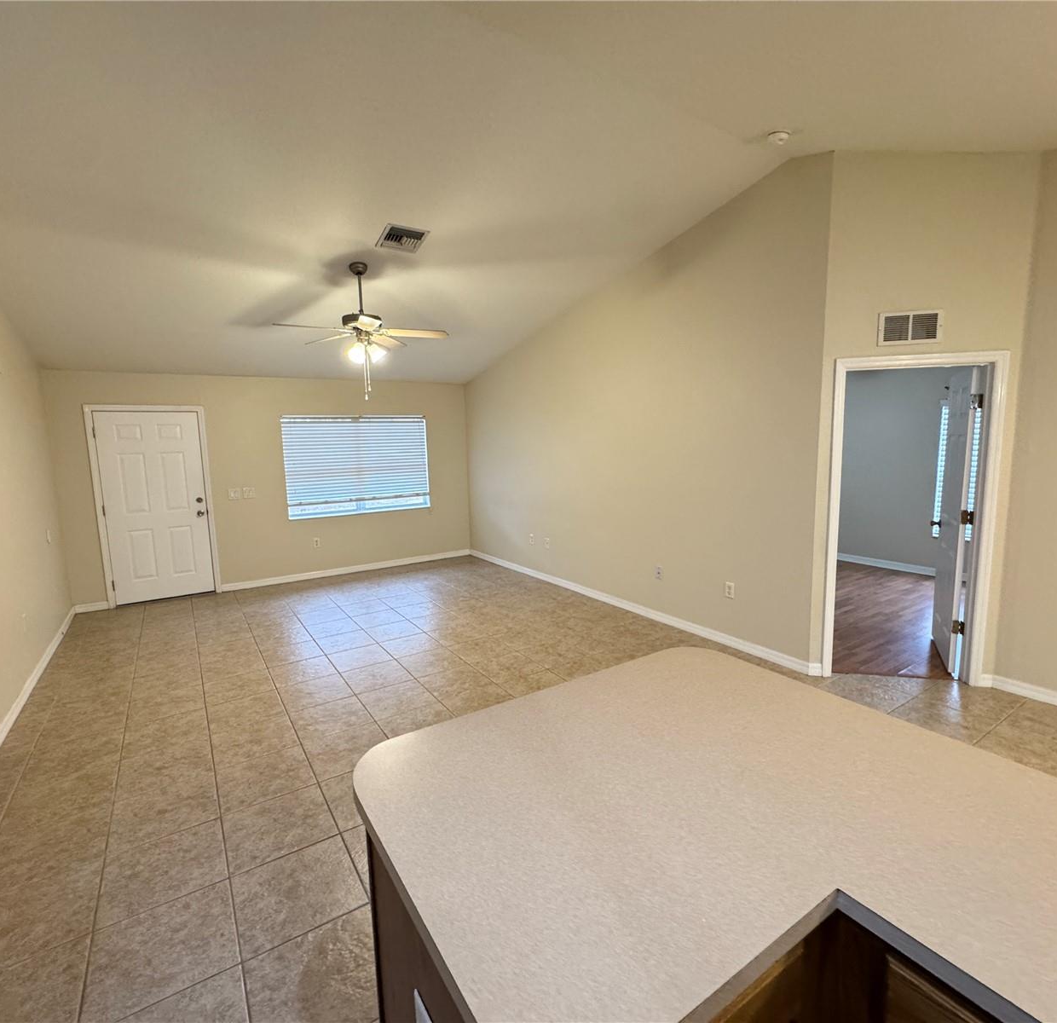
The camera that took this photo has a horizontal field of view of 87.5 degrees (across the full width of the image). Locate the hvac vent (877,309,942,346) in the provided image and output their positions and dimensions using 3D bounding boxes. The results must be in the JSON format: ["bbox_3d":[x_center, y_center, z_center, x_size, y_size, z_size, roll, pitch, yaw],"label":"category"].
[{"bbox_3d":[2.365,-1.135,3.427,0.345,0.197,0.016,0,8,12],"label":"hvac vent"}]

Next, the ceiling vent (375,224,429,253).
[{"bbox_3d":[-0.901,-1.942,3.954,0.300,0.020,0.305,-6,-3,-32],"label":"ceiling vent"}]

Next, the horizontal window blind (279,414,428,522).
[{"bbox_3d":[-2.153,-0.598,7.093,1.830,1.230,0.060,-6,9,-32],"label":"horizontal window blind"}]

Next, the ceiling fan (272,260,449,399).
[{"bbox_3d":[-1.293,-1.394,4.315,1.290,1.010,1.290,-6,9,-32],"label":"ceiling fan"}]

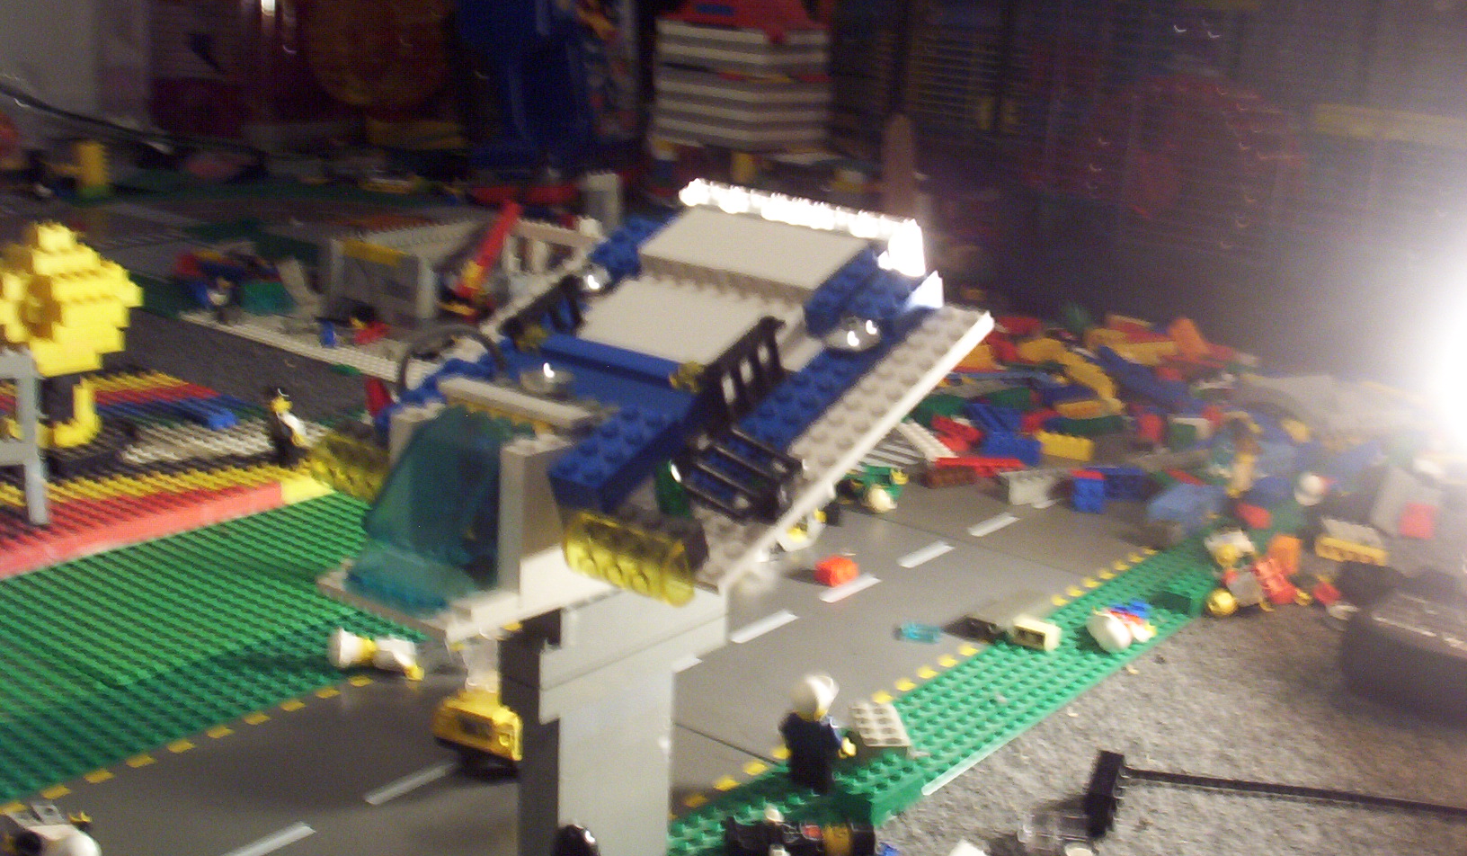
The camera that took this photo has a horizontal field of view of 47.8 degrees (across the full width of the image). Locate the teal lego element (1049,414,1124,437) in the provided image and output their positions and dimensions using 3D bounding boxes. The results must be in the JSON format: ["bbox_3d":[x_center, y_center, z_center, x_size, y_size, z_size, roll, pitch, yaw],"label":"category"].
[{"bbox_3d":[0.217,-0.002,1.014,0.048,0.011,0.016,-1,15,-10],"label":"teal lego element"}]

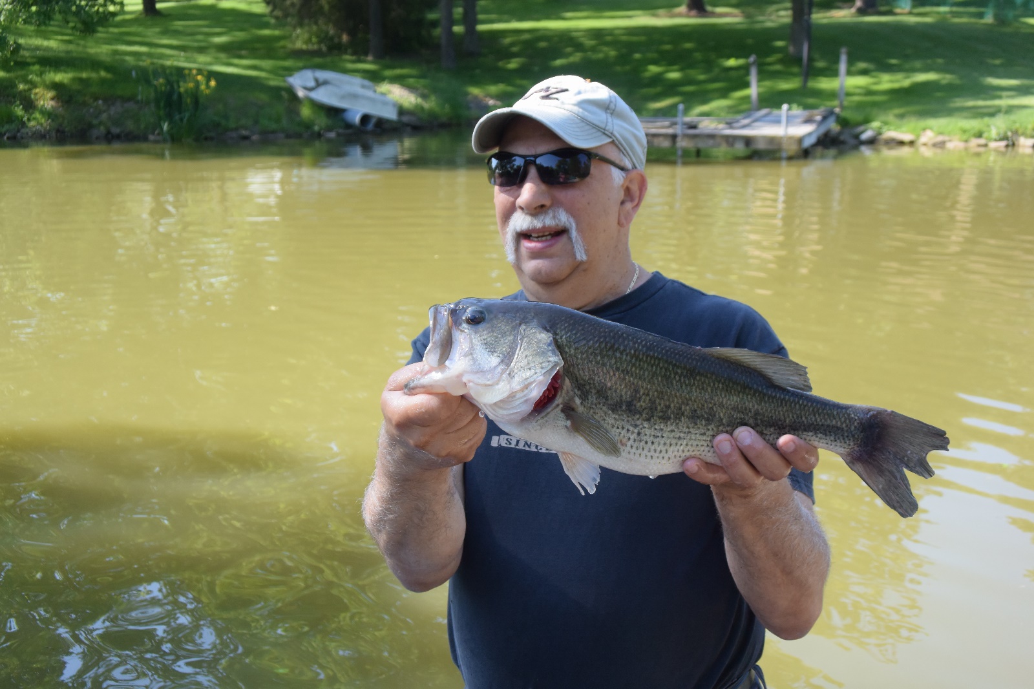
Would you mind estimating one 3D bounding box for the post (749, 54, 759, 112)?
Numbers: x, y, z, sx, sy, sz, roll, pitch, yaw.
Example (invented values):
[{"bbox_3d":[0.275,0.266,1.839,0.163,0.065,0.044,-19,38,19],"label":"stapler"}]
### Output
[{"bbox_3d":[3.370,-3.709,20.000,0.100,0.820,0.100,0,12,0],"label":"post"}]

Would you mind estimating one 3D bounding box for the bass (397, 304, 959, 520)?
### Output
[{"bbox_3d":[0.163,0.080,1.440,0.555,0.180,0.100,13,7,-3],"label":"bass"}]

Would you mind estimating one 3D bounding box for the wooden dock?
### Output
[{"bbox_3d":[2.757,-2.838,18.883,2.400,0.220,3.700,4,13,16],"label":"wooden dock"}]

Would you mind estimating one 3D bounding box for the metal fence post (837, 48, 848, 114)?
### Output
[{"bbox_3d":[4.628,-3.761,20.000,0.100,0.940,0.100,0,12,0],"label":"metal fence post"}]

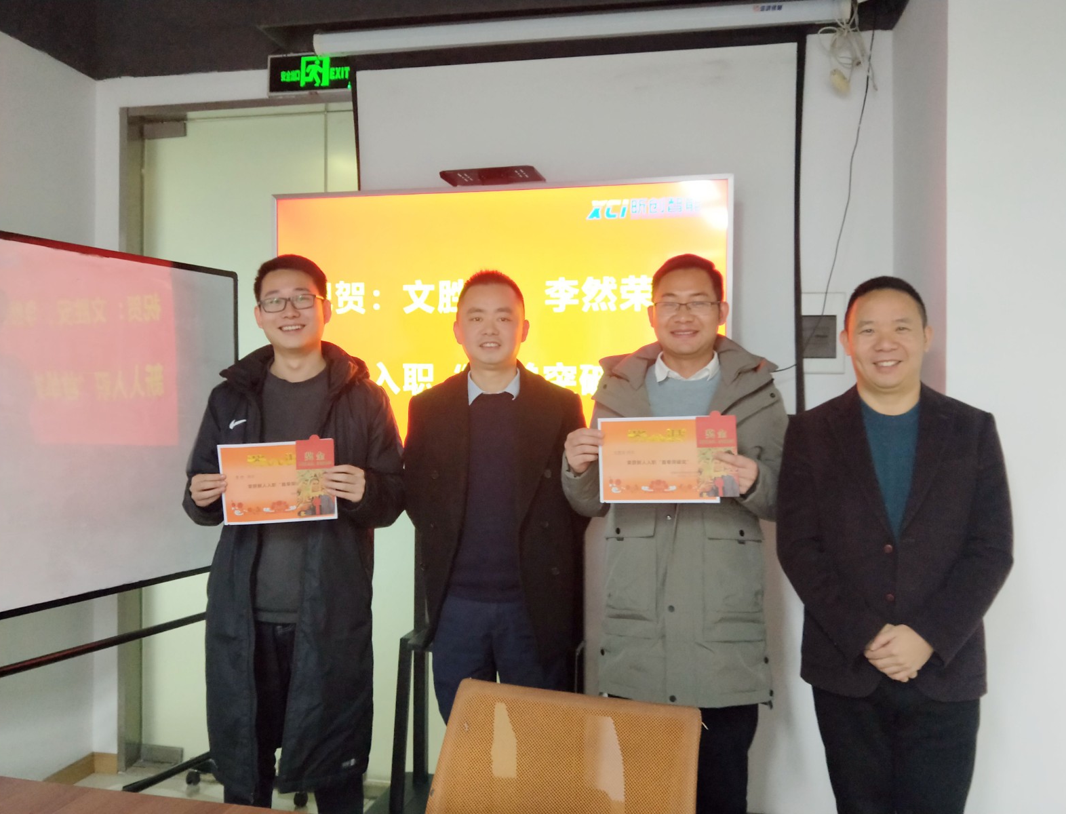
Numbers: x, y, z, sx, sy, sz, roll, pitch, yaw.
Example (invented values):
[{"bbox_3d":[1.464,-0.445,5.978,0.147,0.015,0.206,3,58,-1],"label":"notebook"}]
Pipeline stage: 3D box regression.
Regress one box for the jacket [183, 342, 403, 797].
[{"bbox_3d":[-0.602,0.405,1.980,0.560,1.150,0.400,0,0,-8],"label":"jacket"}]

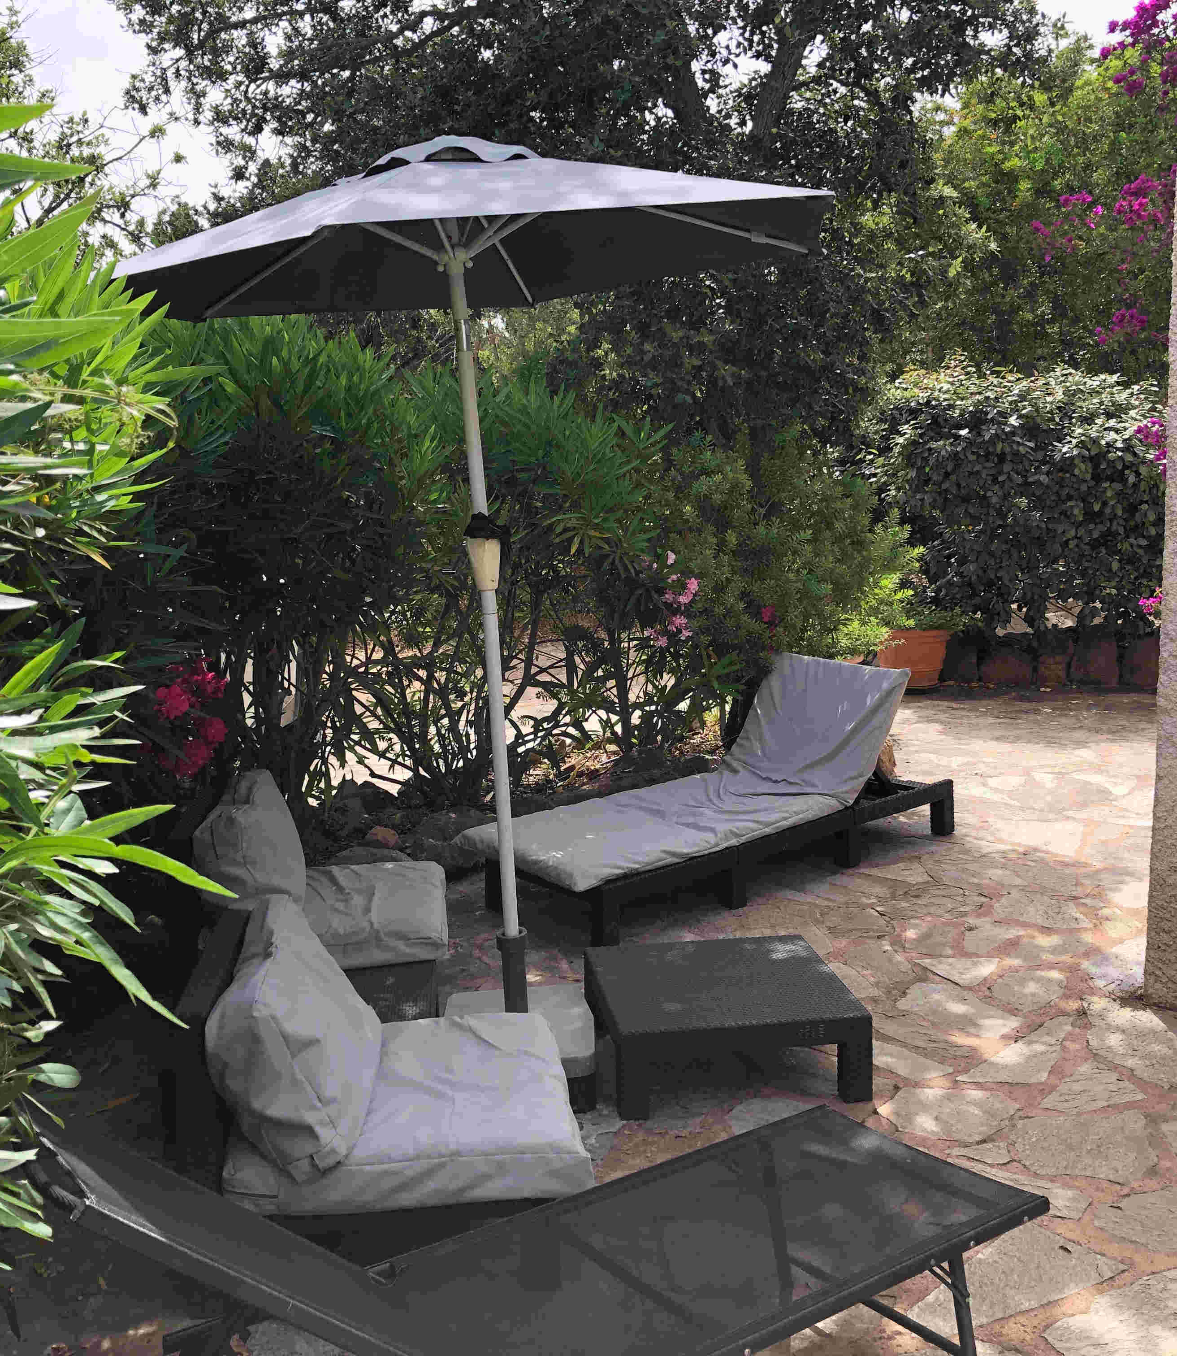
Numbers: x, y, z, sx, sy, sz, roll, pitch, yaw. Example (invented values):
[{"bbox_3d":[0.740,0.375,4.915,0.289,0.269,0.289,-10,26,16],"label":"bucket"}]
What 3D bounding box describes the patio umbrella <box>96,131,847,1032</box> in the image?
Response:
[{"bbox_3d":[-0.246,-0.181,3.455,1.929,2.176,1.711,-8,10,-21],"label":"patio umbrella"}]

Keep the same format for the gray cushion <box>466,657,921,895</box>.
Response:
[{"bbox_3d":[0.387,0.290,5.279,1.730,0.550,0.650,-9,11,-43],"label":"gray cushion"}]

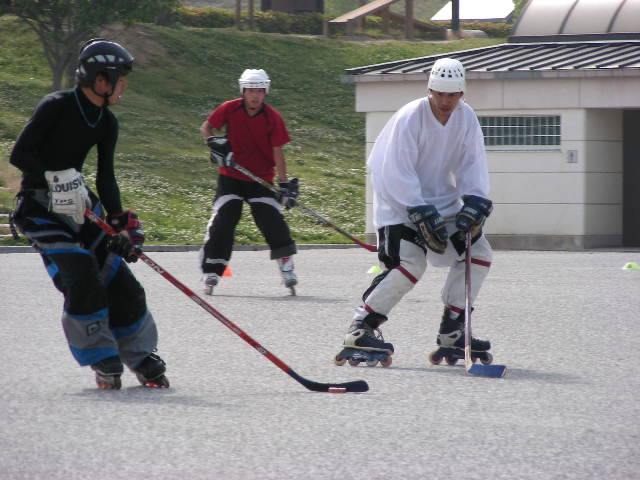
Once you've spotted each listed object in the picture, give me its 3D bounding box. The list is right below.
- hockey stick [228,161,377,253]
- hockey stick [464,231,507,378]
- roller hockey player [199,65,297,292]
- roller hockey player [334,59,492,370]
[{"bbox_3d":[-0.097,-0.273,36.325,1.581,0.176,0.060,33,41,22],"label":"hockey stick"},{"bbox_3d":[0.870,0.296,25.830,0.272,0.060,1.451,-29,31,22],"label":"hockey stick"},{"bbox_3d":[-0.525,-0.425,36.800,0.750,1.690,0.520,0,1,-5],"label":"roller hockey player"},{"bbox_3d":[0.488,-0.137,25.700,0.700,1.600,0.680,-1,1,-30],"label":"roller hockey player"}]

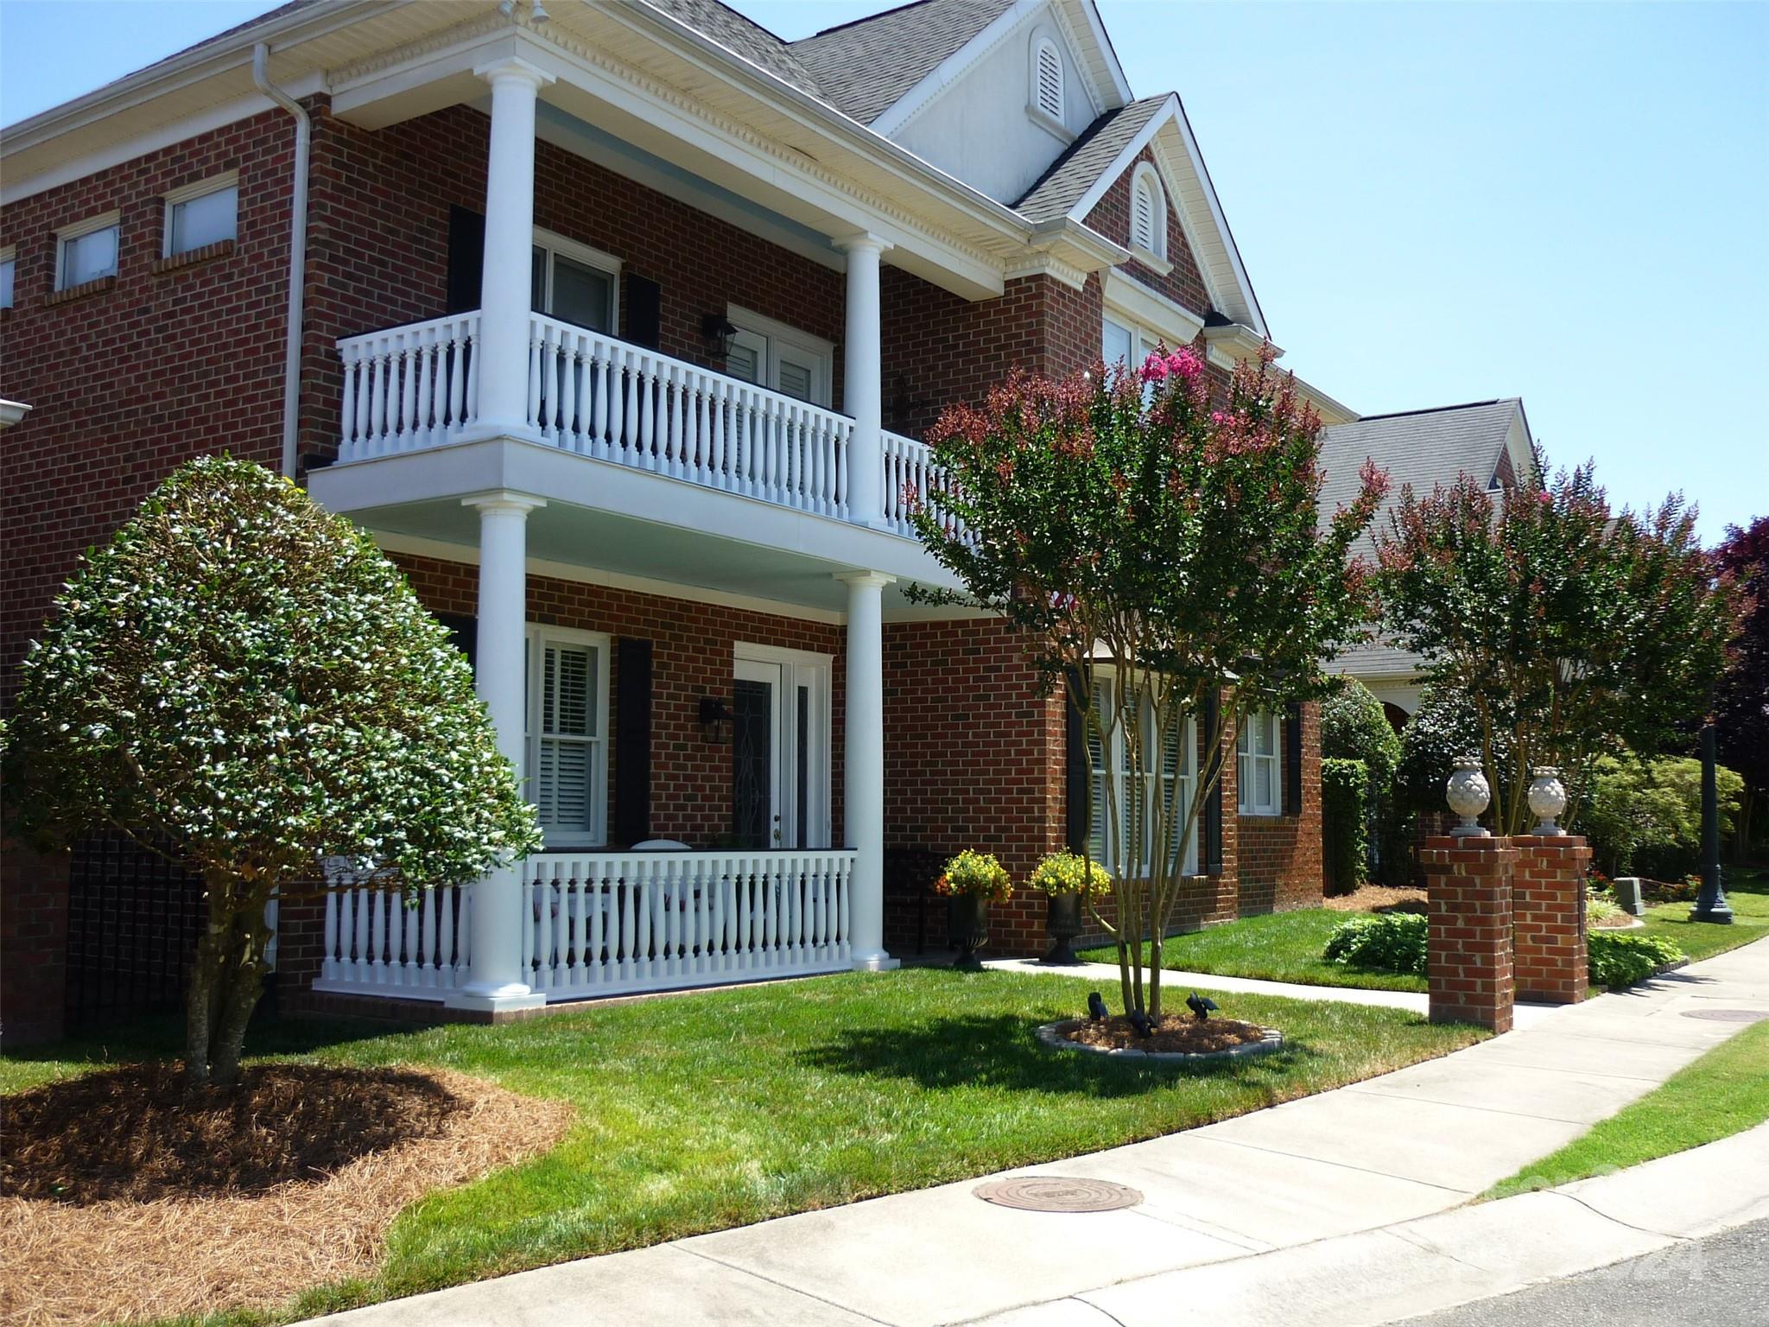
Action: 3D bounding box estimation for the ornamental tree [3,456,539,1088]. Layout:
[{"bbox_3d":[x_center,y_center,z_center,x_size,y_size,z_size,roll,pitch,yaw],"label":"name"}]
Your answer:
[{"bbox_3d":[-2.825,0.460,7.720,2.450,2.860,2.400,2,-6,-20],"label":"ornamental tree"}]

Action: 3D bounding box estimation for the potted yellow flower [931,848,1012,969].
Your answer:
[{"bbox_3d":[0.667,1.896,13.194,0.580,0.940,0.580,0,-5,0],"label":"potted yellow flower"}]

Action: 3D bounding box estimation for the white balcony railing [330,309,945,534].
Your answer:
[{"bbox_3d":[-1.285,-1.405,12.685,1.770,1.000,5.786,-3,-6,34],"label":"white balcony railing"}]

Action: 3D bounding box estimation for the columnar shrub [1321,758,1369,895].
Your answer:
[{"bbox_3d":[5.959,2.123,22.000,0.720,1.830,0.720,-3,-6,34],"label":"columnar shrub"}]

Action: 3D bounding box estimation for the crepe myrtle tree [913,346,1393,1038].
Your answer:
[{"bbox_3d":[1.538,0.087,9.880,2.750,3.970,2.700,-1,-5,9],"label":"crepe myrtle tree"}]

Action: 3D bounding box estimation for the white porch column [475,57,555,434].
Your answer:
[{"bbox_3d":[-2.294,-2.482,10.330,0.340,2.310,0.340,-4,-7,36],"label":"white porch column"}]

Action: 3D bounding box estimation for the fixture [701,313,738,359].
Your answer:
[{"bbox_3d":[-1.364,-2.719,14.010,0.250,0.320,0.200,-3,-6,34],"label":"fixture"}]

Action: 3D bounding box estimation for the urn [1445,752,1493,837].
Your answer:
[{"bbox_3d":[3.691,0.837,10.660,0.285,0.510,0.285,-4,-7,36],"label":"urn"}]

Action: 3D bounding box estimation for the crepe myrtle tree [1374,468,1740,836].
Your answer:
[{"bbox_3d":[5.781,0.432,14.500,3.100,4.350,3.050,-2,-6,22],"label":"crepe myrtle tree"}]

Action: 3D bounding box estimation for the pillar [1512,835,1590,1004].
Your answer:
[{"bbox_3d":[5.078,1.936,12.829,0.490,1.245,0.490,-3,-6,34],"label":"pillar"}]

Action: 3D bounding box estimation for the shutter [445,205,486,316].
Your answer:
[{"bbox_3d":[-2.922,-2.533,11.900,0.045,1.330,0.375,-3,-6,34],"label":"shutter"}]

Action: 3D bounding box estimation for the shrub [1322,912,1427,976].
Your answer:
[{"bbox_3d":[4.141,2.280,13.900,1.050,0.500,0.950,-1,-6,16],"label":"shrub"}]

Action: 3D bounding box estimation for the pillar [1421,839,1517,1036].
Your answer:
[{"bbox_3d":[3.763,1.729,10.832,0.490,1.230,0.490,-3,-6,34],"label":"pillar"}]

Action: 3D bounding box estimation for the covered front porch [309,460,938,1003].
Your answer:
[{"bbox_3d":[-1.275,0.694,12.460,1.870,3.220,5.836,-3,-6,34],"label":"covered front porch"}]

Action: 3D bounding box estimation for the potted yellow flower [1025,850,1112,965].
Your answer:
[{"bbox_3d":[1.481,1.951,13.640,0.670,0.910,0.670,0,-5,6],"label":"potted yellow flower"}]

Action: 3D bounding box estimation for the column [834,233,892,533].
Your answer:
[{"bbox_3d":[-0.162,-2.186,13.200,0.340,2.300,0.340,-4,-7,36],"label":"column"}]

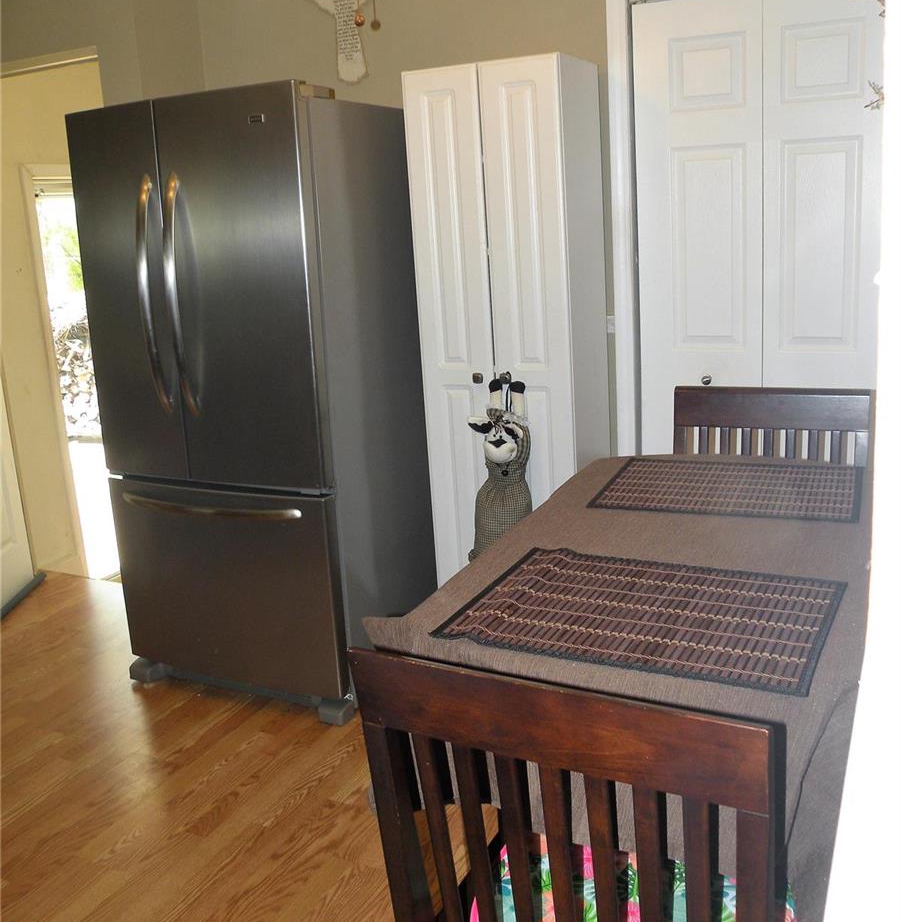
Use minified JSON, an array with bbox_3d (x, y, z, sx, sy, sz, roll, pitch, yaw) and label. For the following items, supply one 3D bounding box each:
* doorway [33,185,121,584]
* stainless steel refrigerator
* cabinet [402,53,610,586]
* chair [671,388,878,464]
[{"bbox_3d":[-1.528,-0.468,4.622,0.120,1.900,0.850,4,16,26],"label":"doorway"},{"bbox_3d":[-0.542,-0.206,3.052,0.830,1.770,0.850,4,16,26],"label":"stainless steel refrigerator"},{"bbox_3d":[0.203,-0.292,3.058,0.470,1.850,0.310,3,16,24],"label":"cabinet"},{"bbox_3d":[0.663,0.373,2.087,0.430,1.000,0.500,4,16,26],"label":"chair"}]

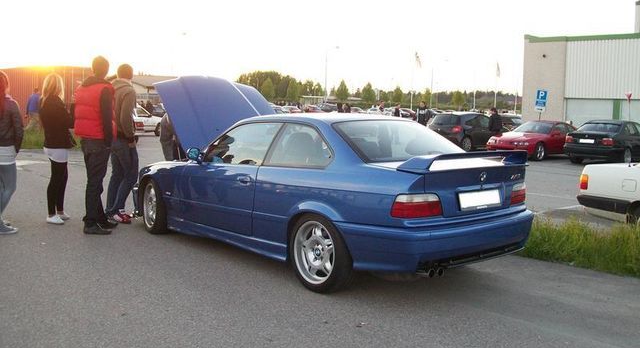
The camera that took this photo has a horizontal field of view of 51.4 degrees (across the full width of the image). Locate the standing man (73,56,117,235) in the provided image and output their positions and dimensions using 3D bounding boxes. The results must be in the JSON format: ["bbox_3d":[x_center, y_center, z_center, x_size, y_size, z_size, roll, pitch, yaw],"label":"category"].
[{"bbox_3d":[-2.443,-0.345,7.326,0.380,1.860,0.540,-5,9,-41],"label":"standing man"}]

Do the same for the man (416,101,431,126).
[{"bbox_3d":[4.036,-1.953,26.101,0.520,1.770,0.360,1,7,9],"label":"man"}]

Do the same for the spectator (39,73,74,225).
[{"bbox_3d":[-3.063,-0.321,7.817,0.340,1.700,0.460,-5,9,-42],"label":"spectator"}]

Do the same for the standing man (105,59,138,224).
[{"bbox_3d":[-2.321,-0.372,7.824,0.380,1.820,0.480,-4,8,-32],"label":"standing man"}]

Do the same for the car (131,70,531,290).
[{"bbox_3d":[-0.229,-0.078,6.426,1.780,1.600,4.430,-5,9,-41],"label":"car"}]

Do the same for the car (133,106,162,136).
[{"bbox_3d":[-7.200,-2.150,26.000,4.300,1.420,1.700,-6,9,-42],"label":"car"}]

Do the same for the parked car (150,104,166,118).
[{"bbox_3d":[-9.000,-3.200,37.000,1.750,1.420,4.300,3,7,20],"label":"parked car"}]

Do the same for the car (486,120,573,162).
[{"bbox_3d":[7.600,-1.270,23.400,1.750,1.300,4.420,6,9,42],"label":"car"}]

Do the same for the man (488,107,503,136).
[{"bbox_3d":[6.400,-1.554,24.400,0.380,1.760,0.500,-3,8,-30],"label":"man"}]

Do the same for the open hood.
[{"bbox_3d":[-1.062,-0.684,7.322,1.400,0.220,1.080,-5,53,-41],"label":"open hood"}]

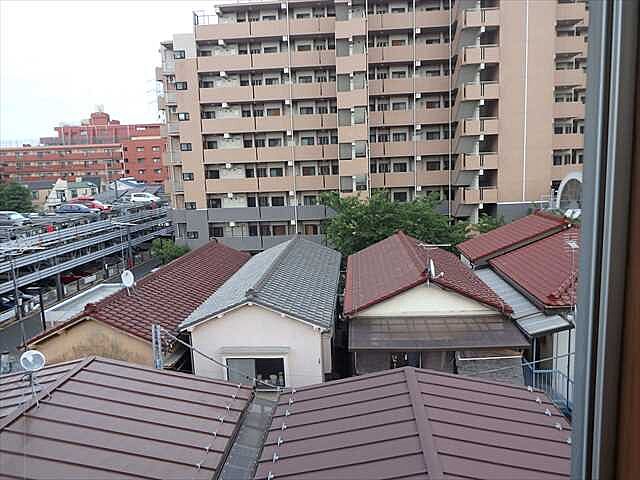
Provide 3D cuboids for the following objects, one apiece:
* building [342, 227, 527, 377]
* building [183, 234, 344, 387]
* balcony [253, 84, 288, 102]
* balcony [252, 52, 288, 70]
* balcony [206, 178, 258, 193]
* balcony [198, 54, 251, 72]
[{"bbox_3d":[3.683,2.413,17.712,5.250,4.250,10.700,-1,8,5],"label":"building"},{"bbox_3d":[-1.235,2.631,17.427,4.050,4.020,12.150,-2,8,4],"label":"building"},{"bbox_3d":[-4.525,-13.859,42.322,3.480,1.350,1.300,-1,8,5],"label":"balcony"},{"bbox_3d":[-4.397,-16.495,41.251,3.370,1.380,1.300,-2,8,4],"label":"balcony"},{"bbox_3d":[-8.518,-5.371,43.874,5.140,1.350,1.300,-1,8,5],"label":"balcony"},{"bbox_3d":[-8.742,-16.379,41.519,4.920,1.380,1.300,-2,8,4],"label":"balcony"}]

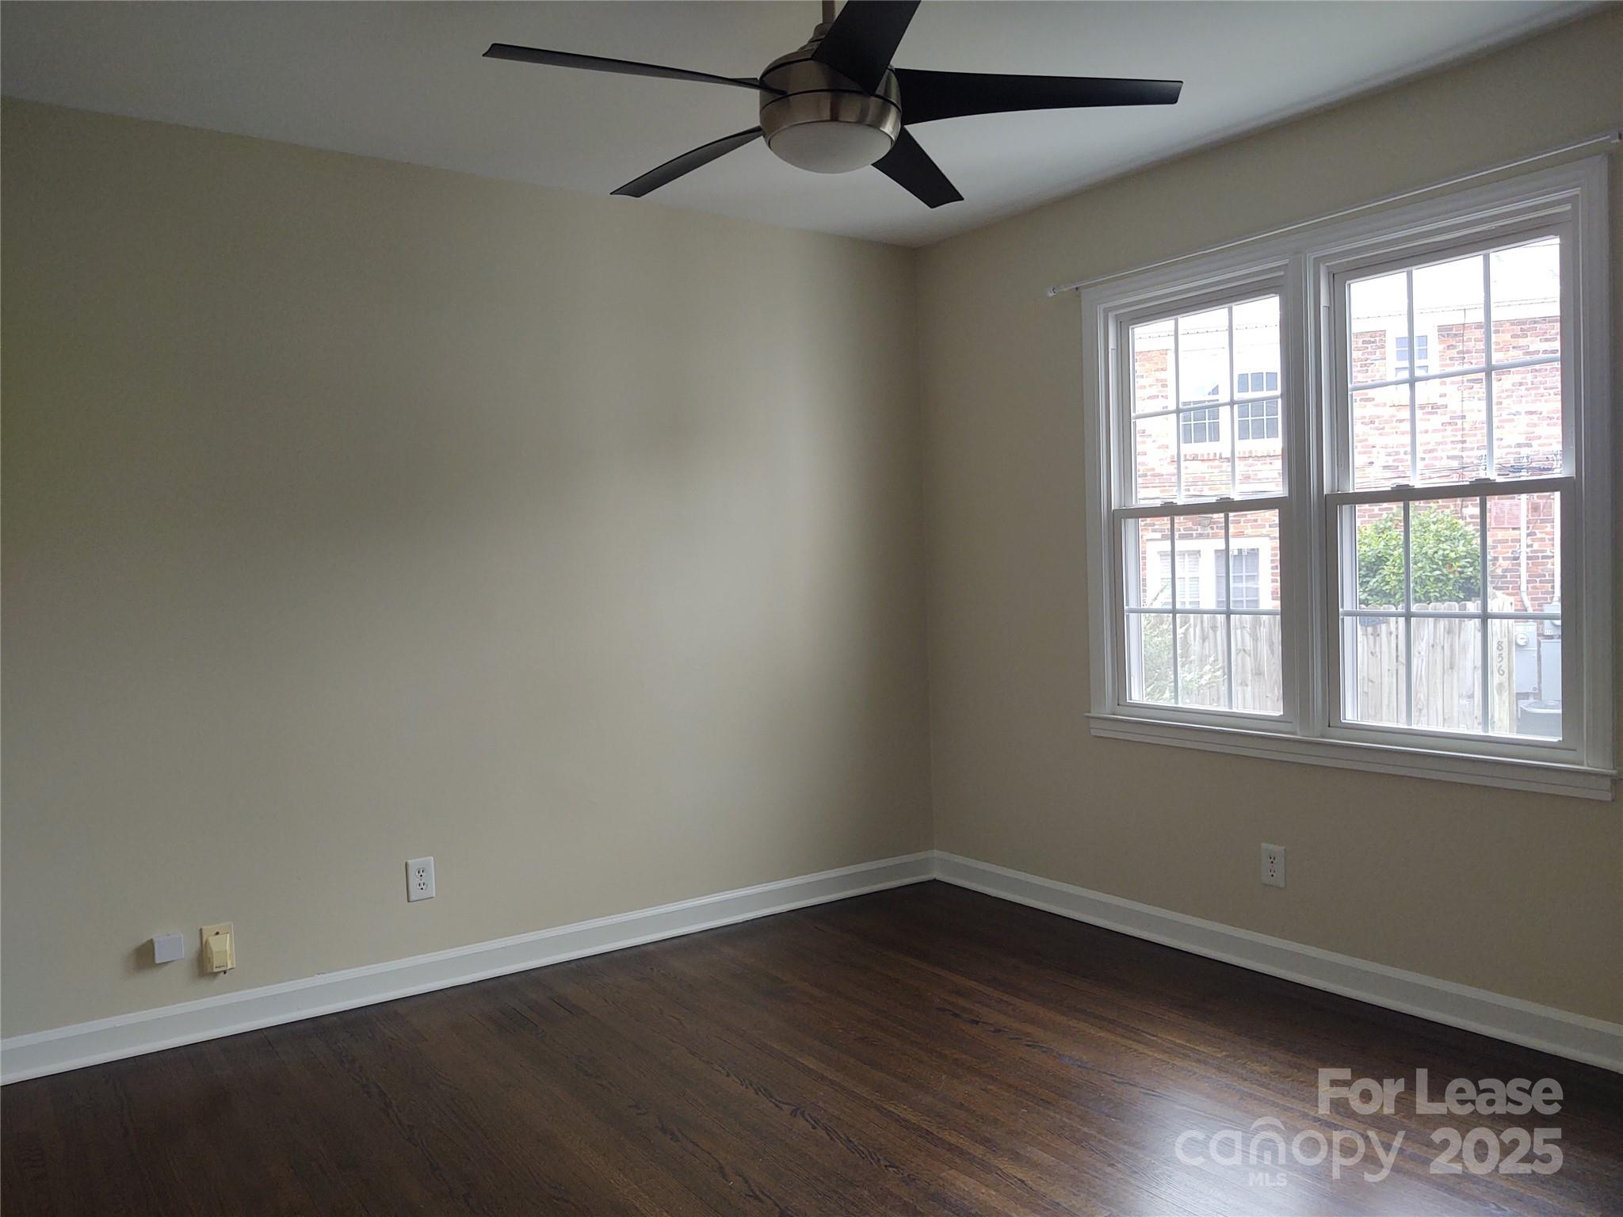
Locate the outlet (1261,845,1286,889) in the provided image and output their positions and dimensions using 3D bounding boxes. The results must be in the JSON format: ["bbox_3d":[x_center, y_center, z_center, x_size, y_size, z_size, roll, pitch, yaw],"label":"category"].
[{"bbox_3d":[1.346,0.750,3.688,0.008,0.122,0.078,-3,2,-35],"label":"outlet"}]

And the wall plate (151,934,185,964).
[{"bbox_3d":[-1.699,0.900,3.347,0.062,0.059,0.028,-3,2,-35],"label":"wall plate"}]

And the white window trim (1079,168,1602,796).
[{"bbox_3d":[1.406,-0.306,3.584,0.120,1.475,1.600,-3,2,-35],"label":"white window trim"}]

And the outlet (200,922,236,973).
[{"bbox_3d":[-1.599,0.915,3.414,0.079,0.122,0.035,-3,2,-35],"label":"outlet"}]

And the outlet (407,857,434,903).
[{"bbox_3d":[-1.155,0.803,3.746,0.078,0.122,0.008,-3,2,-35],"label":"outlet"}]

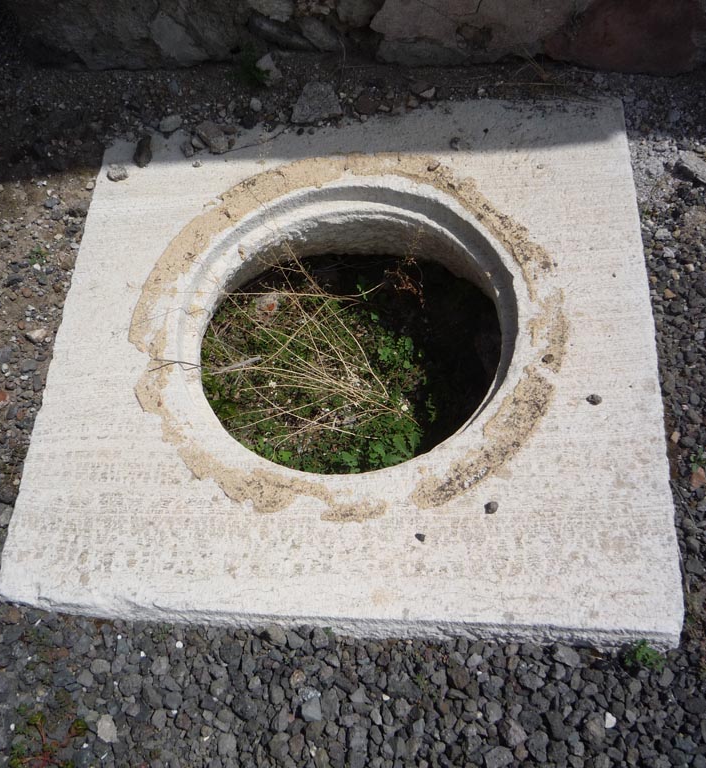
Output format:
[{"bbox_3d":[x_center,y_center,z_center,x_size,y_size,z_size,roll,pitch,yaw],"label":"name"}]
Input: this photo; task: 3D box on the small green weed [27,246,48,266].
[{"bbox_3d":[-0.670,-0.273,1.890,0.040,0.022,0.049,-12,60,0],"label":"small green weed"}]

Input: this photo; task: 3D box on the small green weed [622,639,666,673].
[{"bbox_3d":[0.460,0.428,1.401,0.064,0.040,0.044,-12,60,0],"label":"small green weed"}]

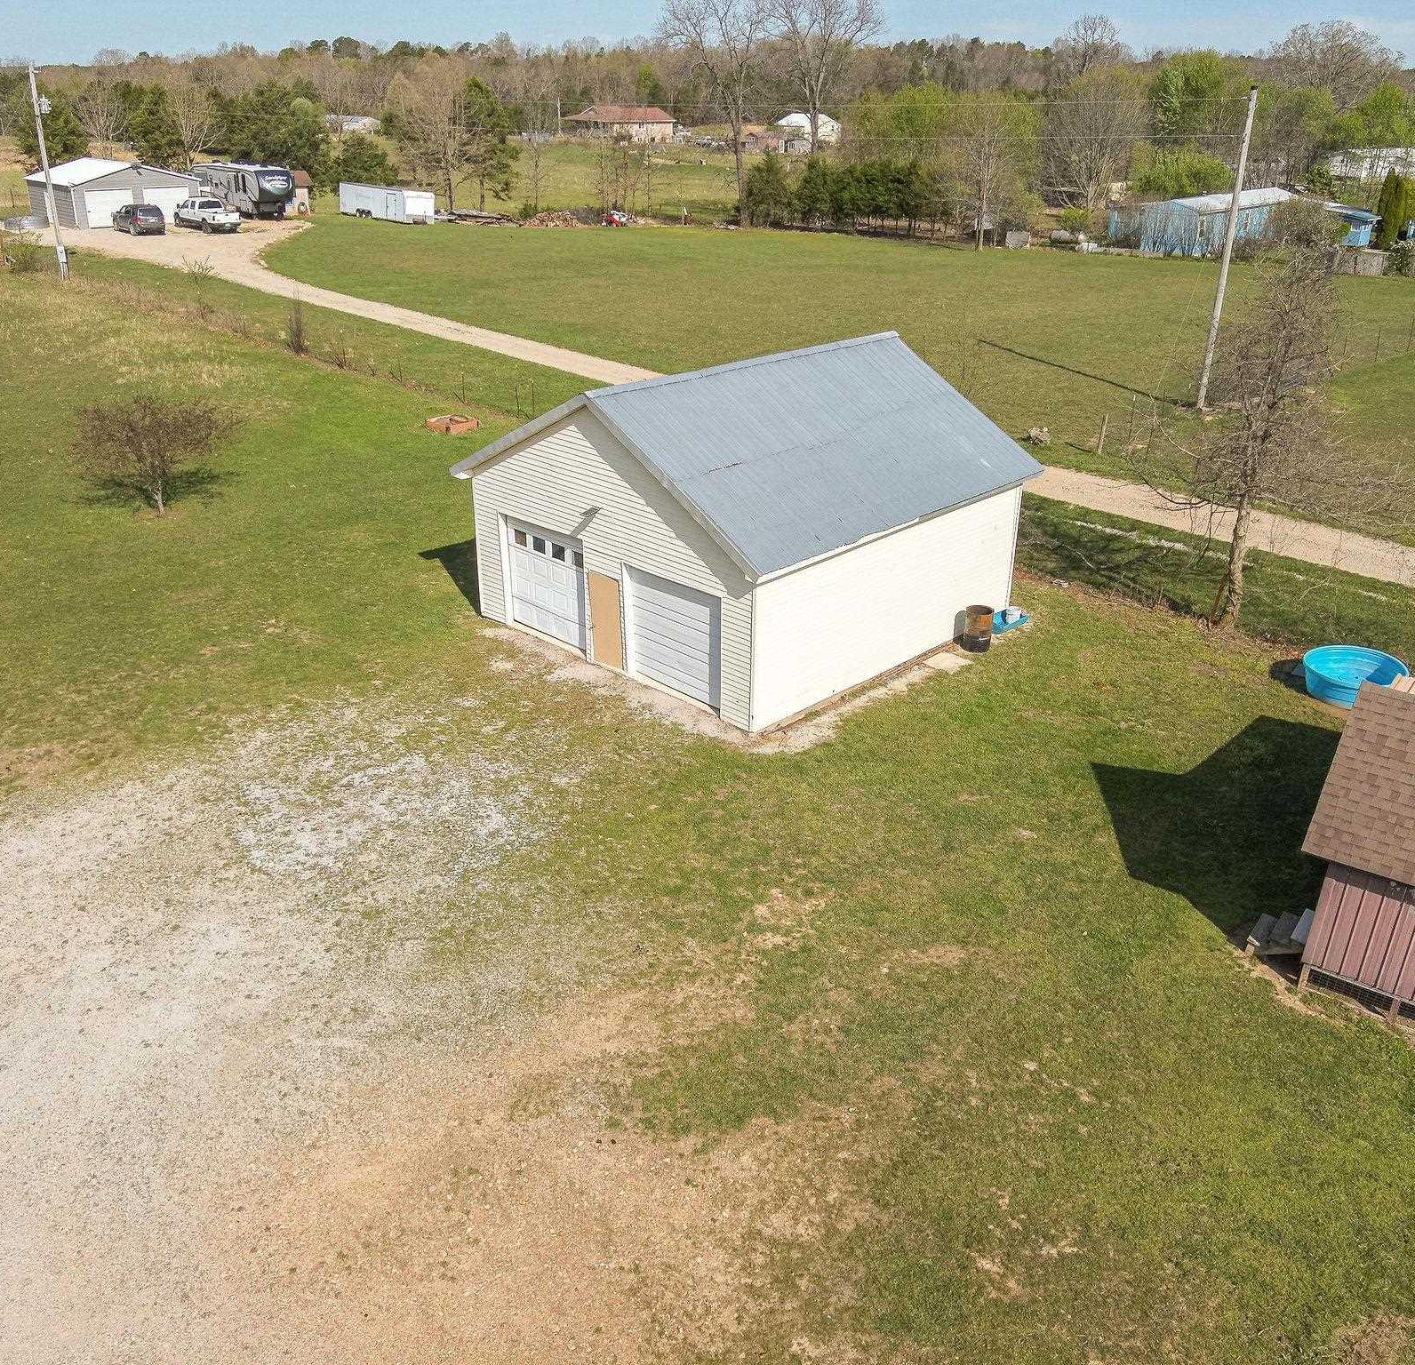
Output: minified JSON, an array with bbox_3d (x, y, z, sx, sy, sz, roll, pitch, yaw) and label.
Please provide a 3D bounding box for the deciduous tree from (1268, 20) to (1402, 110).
[{"bbox_3d":[83.276,-78.142,168.196,18.218,17.867,18.218,1,25,0],"label":"deciduous tree"}]

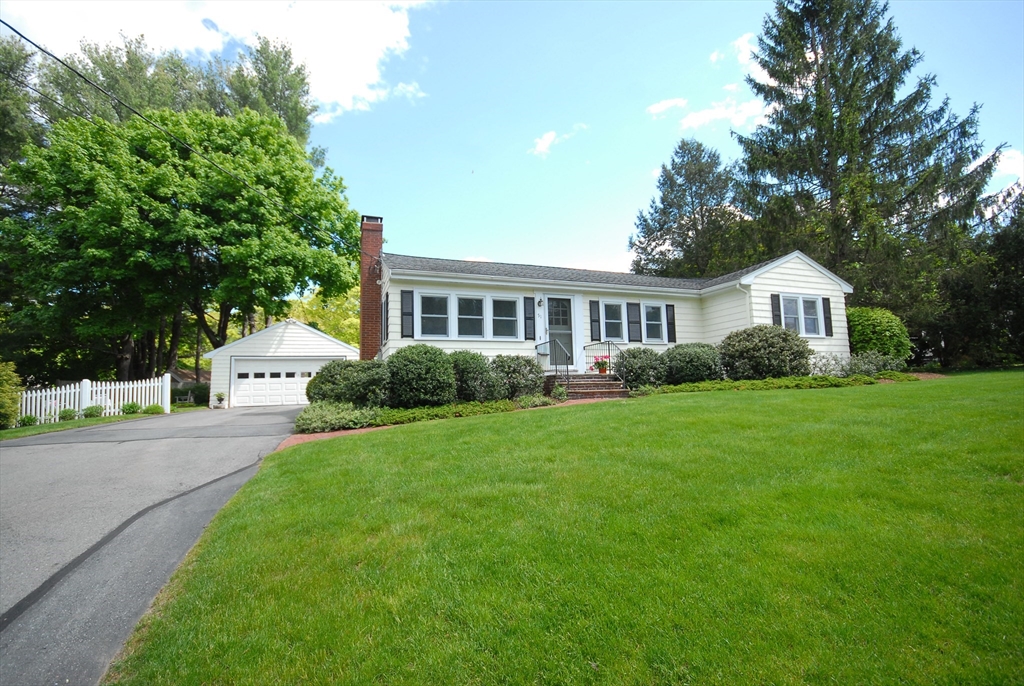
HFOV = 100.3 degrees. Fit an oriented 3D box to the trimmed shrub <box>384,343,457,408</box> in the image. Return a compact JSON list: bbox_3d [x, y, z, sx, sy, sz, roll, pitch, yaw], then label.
[{"bbox_3d":[-2.055,0.746,9.701,1.500,1.432,1.450,1,-6,-20],"label":"trimmed shrub"}]

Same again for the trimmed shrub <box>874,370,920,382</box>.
[{"bbox_3d":[10.212,0.893,11.342,1.400,0.320,0.950,1,-6,-19],"label":"trimmed shrub"}]

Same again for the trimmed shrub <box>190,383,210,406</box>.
[{"bbox_3d":[-18.254,3.013,25.000,1.200,1.400,1.150,1,-6,-19],"label":"trimmed shrub"}]

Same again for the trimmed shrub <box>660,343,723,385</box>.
[{"bbox_3d":[5.102,0.625,12.164,1.800,1.250,1.650,1,-6,-19],"label":"trimmed shrub"}]

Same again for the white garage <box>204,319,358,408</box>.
[{"bbox_3d":[-11.576,1.273,23.275,6.979,4.084,6.900,1,-6,-20],"label":"white garage"}]

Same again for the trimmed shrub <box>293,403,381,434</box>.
[{"bbox_3d":[-3.367,1.423,8.246,1.500,0.544,1.100,1,-6,-20],"label":"trimmed shrub"}]

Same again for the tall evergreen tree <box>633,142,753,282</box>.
[{"bbox_3d":[13.875,-6.342,31.059,9.600,18.050,9.600,1,-6,-19],"label":"tall evergreen tree"}]

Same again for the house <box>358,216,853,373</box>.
[{"bbox_3d":[2.367,-1.212,15.369,14.684,6.042,9.406,1,-6,-20],"label":"house"}]

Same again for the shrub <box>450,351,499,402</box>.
[{"bbox_3d":[-0.948,0.794,10.252,1.200,1.233,1.200,1,-6,-20],"label":"shrub"}]

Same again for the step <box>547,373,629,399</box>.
[{"bbox_3d":[1.769,1.133,11.044,1.660,0.570,1.980,1,-6,-19],"label":"step"}]

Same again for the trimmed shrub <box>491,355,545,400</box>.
[{"bbox_3d":[0.137,0.850,10.633,1.250,1.131,1.200,-1,-6,0],"label":"trimmed shrub"}]

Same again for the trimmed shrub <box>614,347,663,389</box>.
[{"bbox_3d":[3.449,0.713,11.585,1.380,1.180,1.350,1,-6,-19],"label":"trimmed shrub"}]

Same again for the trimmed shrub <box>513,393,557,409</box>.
[{"bbox_3d":[0.502,1.278,9.539,0.880,0.343,0.700,1,-6,-20],"label":"trimmed shrub"}]

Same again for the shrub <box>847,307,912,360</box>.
[{"bbox_3d":[11.944,-0.181,14.118,2.150,2.097,2.100,1,-6,-20],"label":"shrub"}]

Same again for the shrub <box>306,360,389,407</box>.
[{"bbox_3d":[-3.475,0.908,9.231,1.850,1.100,1.600,1,-6,-19],"label":"shrub"}]

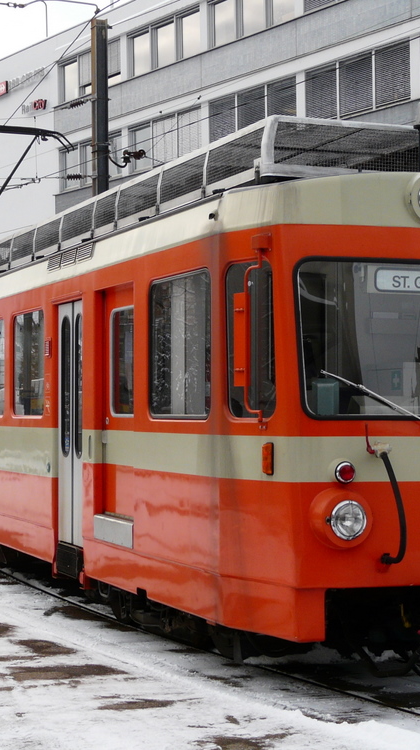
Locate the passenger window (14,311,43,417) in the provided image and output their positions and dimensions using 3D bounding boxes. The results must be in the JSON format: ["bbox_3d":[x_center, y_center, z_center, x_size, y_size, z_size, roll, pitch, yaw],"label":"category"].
[{"bbox_3d":[-1.816,-0.099,14.144,0.060,1.015,1.110,1,-2,-22],"label":"passenger window"}]

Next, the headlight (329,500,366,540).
[{"bbox_3d":[0.835,0.892,8.685,0.245,0.245,0.110,1,-2,-22],"label":"headlight"}]

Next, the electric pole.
[{"bbox_3d":[-1.713,-1.573,22.193,0.220,8.090,0.220,1,-2,-28],"label":"electric pole"}]

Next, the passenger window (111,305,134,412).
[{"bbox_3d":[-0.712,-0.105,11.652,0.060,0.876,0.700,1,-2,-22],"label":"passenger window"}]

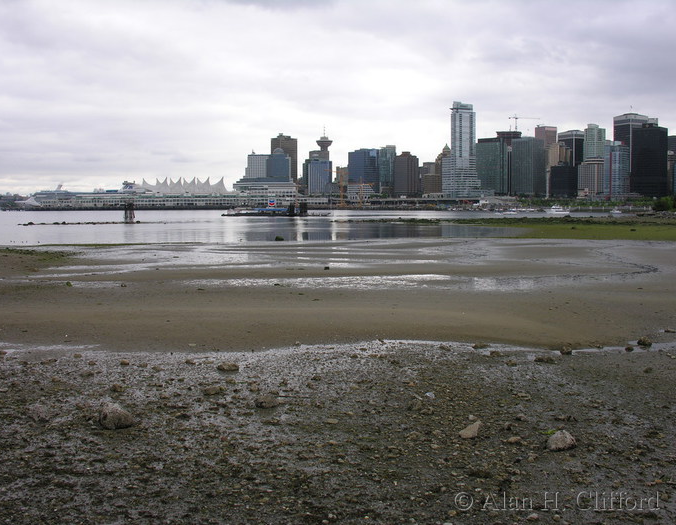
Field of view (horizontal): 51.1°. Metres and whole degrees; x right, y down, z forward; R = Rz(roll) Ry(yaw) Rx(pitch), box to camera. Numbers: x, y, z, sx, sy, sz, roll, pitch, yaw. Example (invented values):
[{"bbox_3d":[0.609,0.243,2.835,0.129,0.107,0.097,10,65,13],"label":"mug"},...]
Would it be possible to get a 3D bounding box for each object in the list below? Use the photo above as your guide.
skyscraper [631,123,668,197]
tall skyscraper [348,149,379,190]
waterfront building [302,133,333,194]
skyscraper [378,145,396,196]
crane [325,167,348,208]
[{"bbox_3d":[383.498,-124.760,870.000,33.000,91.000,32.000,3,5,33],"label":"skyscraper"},{"bbox_3d":[41.388,-144.388,1119.973,36.085,65.914,32.476,-3,5,-31],"label":"tall skyscraper"},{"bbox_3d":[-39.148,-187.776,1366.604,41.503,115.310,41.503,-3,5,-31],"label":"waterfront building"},{"bbox_3d":[87.092,-161.374,1246.585,22.340,85.827,22.340,-3,5,-31],"label":"skyscraper"},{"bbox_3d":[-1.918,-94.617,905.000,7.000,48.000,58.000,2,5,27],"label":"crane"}]

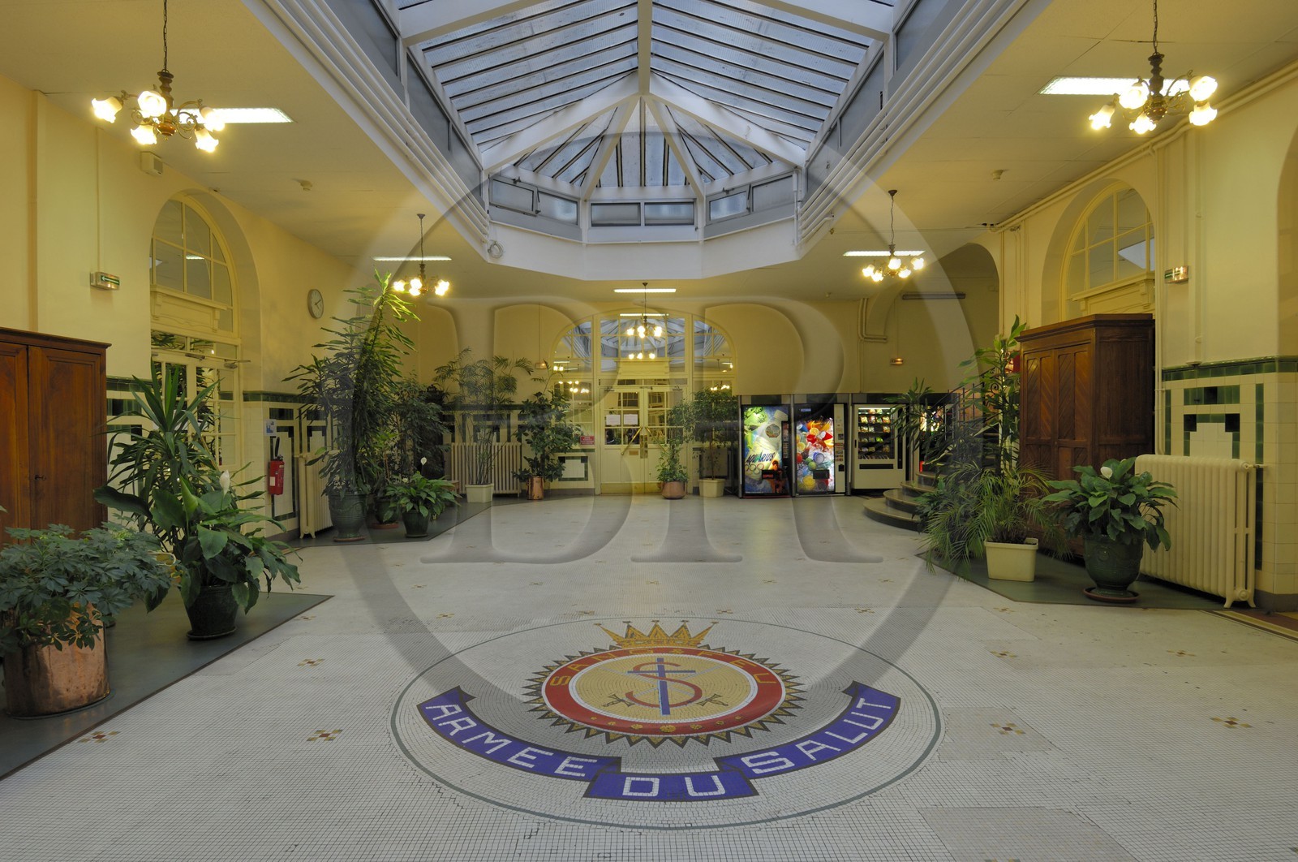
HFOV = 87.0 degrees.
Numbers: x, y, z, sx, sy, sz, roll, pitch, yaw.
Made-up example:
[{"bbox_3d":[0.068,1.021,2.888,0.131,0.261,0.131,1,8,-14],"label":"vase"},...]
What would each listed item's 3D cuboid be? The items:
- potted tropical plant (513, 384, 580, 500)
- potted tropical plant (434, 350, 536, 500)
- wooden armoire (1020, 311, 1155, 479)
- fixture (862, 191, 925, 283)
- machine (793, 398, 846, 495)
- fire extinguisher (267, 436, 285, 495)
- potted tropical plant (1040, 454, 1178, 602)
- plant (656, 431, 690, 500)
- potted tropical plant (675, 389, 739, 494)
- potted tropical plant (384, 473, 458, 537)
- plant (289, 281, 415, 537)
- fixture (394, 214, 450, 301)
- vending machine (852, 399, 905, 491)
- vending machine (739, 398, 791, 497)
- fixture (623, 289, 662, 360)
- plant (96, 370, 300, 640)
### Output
[{"bbox_3d":[-2.036,0.222,13.600,1.330,2.260,1.150,-1,1,-1],"label":"potted tropical plant"},{"bbox_3d":[-3.071,-0.076,12.750,1.800,2.850,1.550,0,1,-1],"label":"potted tropical plant"},{"bbox_3d":[4.540,0.104,7.220,0.590,2.460,1.390,0,1,0],"label":"wooden armoire"},{"bbox_3d":[2.702,-2.146,7.580,0.680,1.030,0.680,0,1,-1],"label":"fixture"},{"bbox_3d":[3.365,0.375,13.830,0.980,1.840,0.840,-1,1,-1],"label":"machine"},{"bbox_3d":[-4.180,0.398,7.670,0.180,0.650,0.170,0,1,0],"label":"fire extinguisher"},{"bbox_3d":[3.770,0.783,5.590,0.990,1.150,0.980,0,1,0],"label":"potted tropical plant"},{"bbox_3d":[0.480,0.660,13.500,0.670,1.340,0.620,-1,1,-1],"label":"plant"},{"bbox_3d":[1.131,0.220,13.500,1.250,2.120,1.050,0,1,-1],"label":"potted tropical plant"},{"bbox_3d":[-3.028,0.978,9.100,0.970,0.850,0.920,0,1,-1],"label":"potted tropical plant"},{"bbox_3d":[-3.952,-0.344,9.100,1.600,3.520,1.420,-1,1,-1],"label":"plant"},{"bbox_3d":[-2.759,-2.130,8.330,0.680,1.030,0.680,0,1,-1],"label":"fixture"},{"bbox_3d":[4.563,0.361,13.930,1.020,1.800,0.880,0,1,-1],"label":"vending machine"},{"bbox_3d":[2.280,0.390,13.780,0.970,1.840,0.840,-1,1,-1],"label":"vending machine"},{"bbox_3d":[-0.093,-2.083,12.550,0.670,1.170,0.670,-1,1,-1],"label":"fixture"},{"bbox_3d":[-3.110,0.469,4.740,1.300,1.780,1.220,0,1,0],"label":"plant"}]

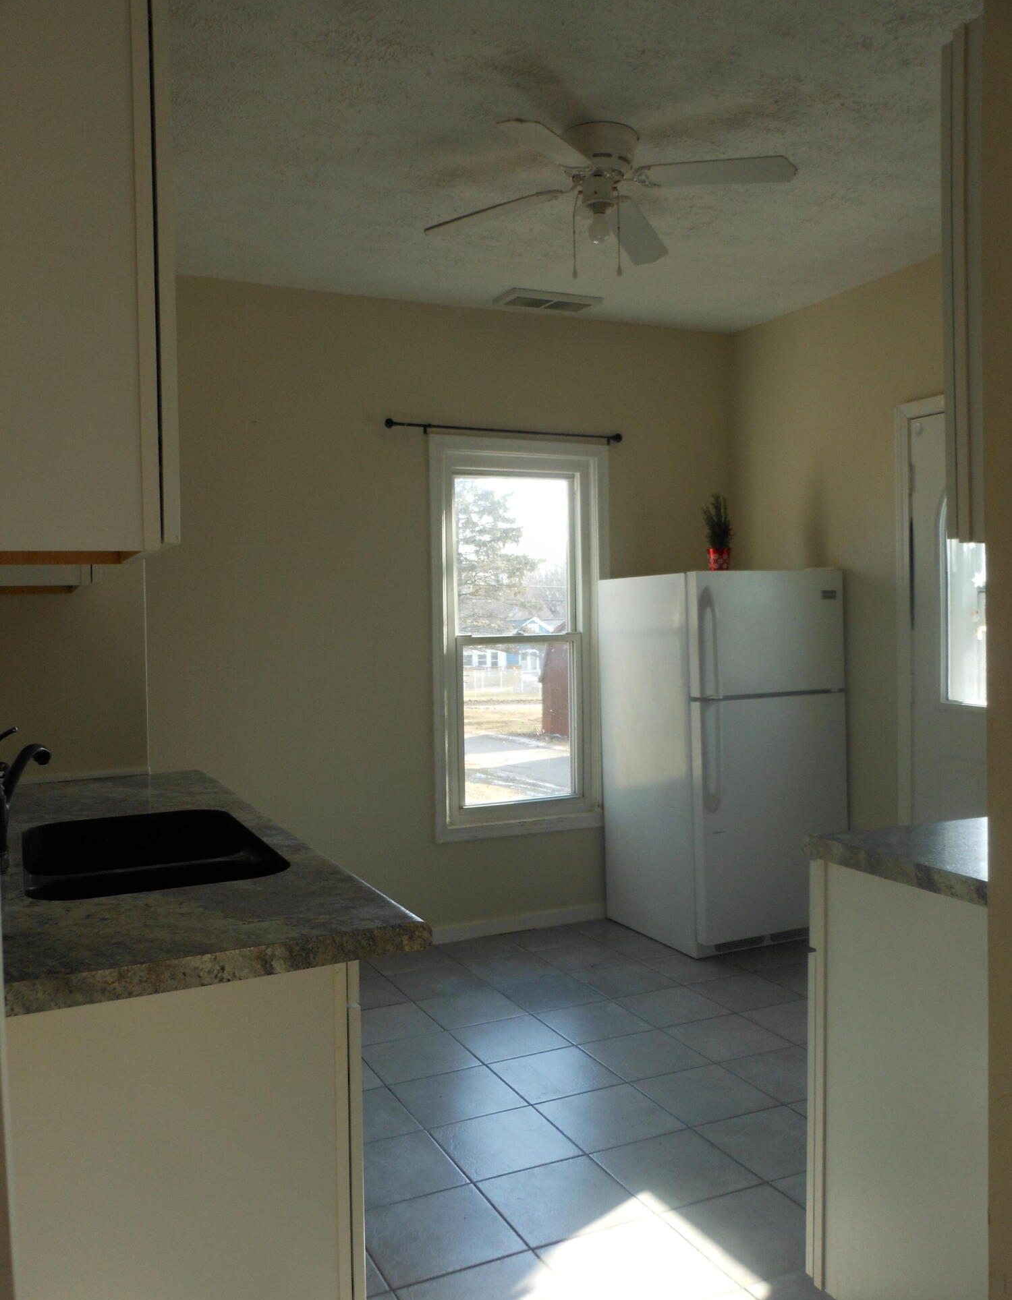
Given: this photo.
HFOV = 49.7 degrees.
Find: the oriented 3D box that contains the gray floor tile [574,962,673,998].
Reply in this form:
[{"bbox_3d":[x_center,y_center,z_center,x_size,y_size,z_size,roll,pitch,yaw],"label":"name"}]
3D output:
[{"bbox_3d":[0.438,1.214,3.991,0.303,0.010,0.303,-2,2,-25],"label":"gray floor tile"}]

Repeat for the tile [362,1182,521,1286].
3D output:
[{"bbox_3d":[-0.147,1.256,2.345,0.302,0.010,0.302,-1,2,-25],"label":"tile"}]

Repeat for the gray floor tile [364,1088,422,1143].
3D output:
[{"bbox_3d":[-0.411,1.254,2.914,0.303,0.010,0.303,-2,2,-25],"label":"gray floor tile"}]

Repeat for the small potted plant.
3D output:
[{"bbox_3d":[0.857,-0.468,4.386,0.121,0.323,0.121,-1,1,0],"label":"small potted plant"}]

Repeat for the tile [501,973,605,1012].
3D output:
[{"bbox_3d":[0.154,1.214,3.838,0.302,0.010,0.302,-1,2,-25],"label":"tile"}]

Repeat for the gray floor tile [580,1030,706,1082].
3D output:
[{"bbox_3d":[0.423,1.236,3.321,0.303,0.010,0.303,-2,2,-25],"label":"gray floor tile"}]

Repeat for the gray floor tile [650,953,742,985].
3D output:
[{"bbox_3d":[0.717,1.211,4.140,0.303,0.010,0.303,-2,2,-25],"label":"gray floor tile"}]

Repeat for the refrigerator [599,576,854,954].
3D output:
[{"bbox_3d":[0.906,0.435,4.607,0.709,1.501,0.758,-2,2,-25],"label":"refrigerator"}]

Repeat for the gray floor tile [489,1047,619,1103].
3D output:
[{"bbox_3d":[0.144,1.239,3.175,0.303,0.010,0.303,-2,2,-25],"label":"gray floor tile"}]

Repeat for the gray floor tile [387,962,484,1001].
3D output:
[{"bbox_3d":[-0.248,1.224,4.008,0.303,0.010,0.303,-2,2,-25],"label":"gray floor tile"}]

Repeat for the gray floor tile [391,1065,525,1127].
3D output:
[{"bbox_3d":[-0.134,1.238,3.026,0.302,0.010,0.302,-1,2,-25],"label":"gray floor tile"}]

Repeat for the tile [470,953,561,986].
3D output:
[{"bbox_3d":[0.023,1.209,4.113,0.302,0.010,0.302,-1,2,-25],"label":"tile"}]

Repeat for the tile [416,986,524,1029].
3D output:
[{"bbox_3d":[-0.117,1.229,3.730,0.303,0.010,0.303,-2,2,-25],"label":"tile"}]

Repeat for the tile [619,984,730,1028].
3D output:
[{"bbox_3d":[0.570,1.224,3.730,0.303,0.010,0.303,-2,2,-25],"label":"tile"}]

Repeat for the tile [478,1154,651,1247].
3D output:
[{"bbox_3d":[0.128,1.256,2.489,0.303,0.010,0.303,-2,2,-25],"label":"tile"}]

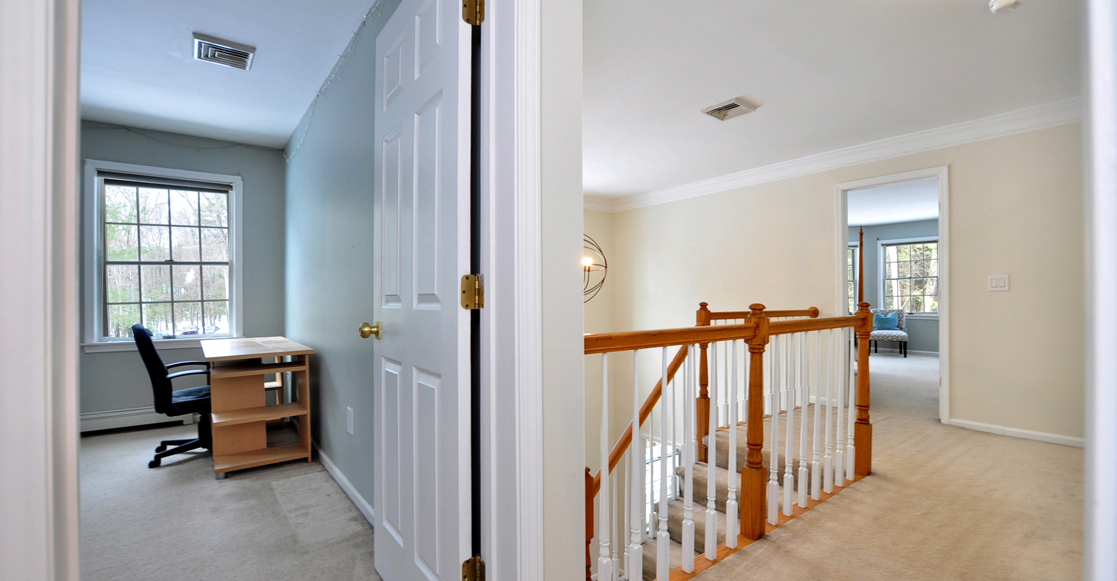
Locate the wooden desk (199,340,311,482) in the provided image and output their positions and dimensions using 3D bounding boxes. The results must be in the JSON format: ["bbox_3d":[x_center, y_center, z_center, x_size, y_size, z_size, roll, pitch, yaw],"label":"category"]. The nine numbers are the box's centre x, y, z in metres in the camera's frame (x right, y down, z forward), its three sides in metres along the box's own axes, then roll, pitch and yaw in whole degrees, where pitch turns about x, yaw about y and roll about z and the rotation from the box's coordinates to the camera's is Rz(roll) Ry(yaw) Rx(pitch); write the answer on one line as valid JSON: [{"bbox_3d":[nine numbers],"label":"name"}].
[{"bbox_3d":[-2.125,0.740,3.235,0.560,0.715,1.200,0,0,-38],"label":"wooden desk"}]

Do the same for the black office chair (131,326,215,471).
[{"bbox_3d":[-2.430,0.657,3.148,0.650,0.880,0.600,0,0,-43],"label":"black office chair"}]

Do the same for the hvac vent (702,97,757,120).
[{"bbox_3d":[1.280,-1.332,3.428,0.280,0.030,0.335,0,0,-38],"label":"hvac vent"}]

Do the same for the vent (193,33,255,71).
[{"bbox_3d":[-1.897,-1.332,2.634,0.280,0.030,0.335,0,0,-38],"label":"vent"}]

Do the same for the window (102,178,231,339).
[{"bbox_3d":[-3.250,-0.240,3.896,0.850,1.325,0.100,0,0,-38],"label":"window"}]

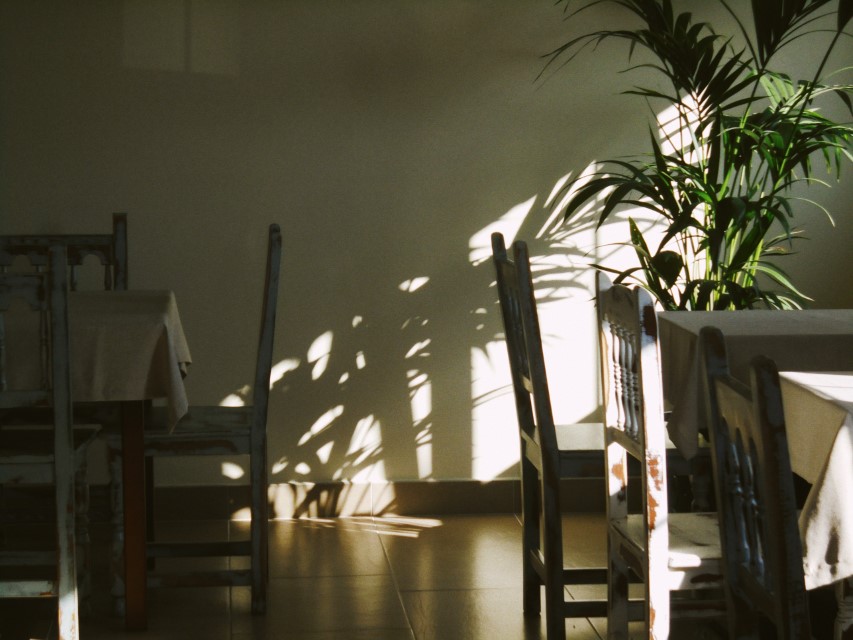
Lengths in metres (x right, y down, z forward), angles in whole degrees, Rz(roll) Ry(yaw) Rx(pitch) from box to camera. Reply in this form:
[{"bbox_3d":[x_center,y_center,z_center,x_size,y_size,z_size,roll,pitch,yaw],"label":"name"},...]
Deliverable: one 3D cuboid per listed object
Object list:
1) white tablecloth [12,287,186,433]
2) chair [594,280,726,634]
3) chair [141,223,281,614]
[{"bbox_3d":[-1.006,0.098,5.762,0.840,0.280,0.780,-1,6,-5],"label":"white tablecloth"},{"bbox_3d":[0.571,0.387,4.327,0.430,0.935,0.455,-1,6,-8],"label":"chair"},{"bbox_3d":[-0.585,0.238,5.862,0.440,0.935,0.455,-1,6,-5],"label":"chair"}]

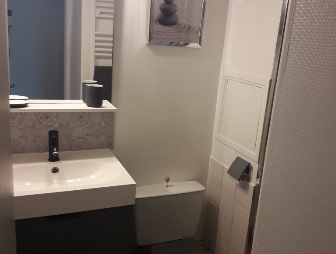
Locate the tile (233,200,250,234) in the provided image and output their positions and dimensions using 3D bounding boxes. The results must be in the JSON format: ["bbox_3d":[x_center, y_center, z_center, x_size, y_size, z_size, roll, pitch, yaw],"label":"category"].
[{"bbox_3d":[0.429,0.523,2.028,0.012,0.151,0.152,-2,16,-24],"label":"tile"}]

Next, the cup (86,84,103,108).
[{"bbox_3d":[-0.377,-0.158,1.792,0.083,0.107,0.083,-2,15,-24],"label":"cup"}]

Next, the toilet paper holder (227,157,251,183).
[{"bbox_3d":[0.393,0.243,1.952,0.074,0.115,0.130,-2,15,-24],"label":"toilet paper holder"}]

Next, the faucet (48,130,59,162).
[{"bbox_3d":[-0.551,0.102,1.706,0.050,0.157,0.130,-2,15,-24],"label":"faucet"}]

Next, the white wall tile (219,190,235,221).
[{"bbox_3d":[0.364,0.479,2.139,0.010,0.150,0.150,-2,15,-24],"label":"white wall tile"}]

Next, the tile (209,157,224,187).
[{"bbox_3d":[0.318,0.297,2.267,0.012,0.151,0.154,-2,16,-24],"label":"tile"}]

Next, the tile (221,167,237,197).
[{"bbox_3d":[0.380,0.337,2.128,0.012,0.151,0.154,-2,16,-24],"label":"tile"}]

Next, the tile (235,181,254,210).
[{"bbox_3d":[0.441,0.377,1.990,0.012,0.151,0.152,-2,16,-24],"label":"tile"}]

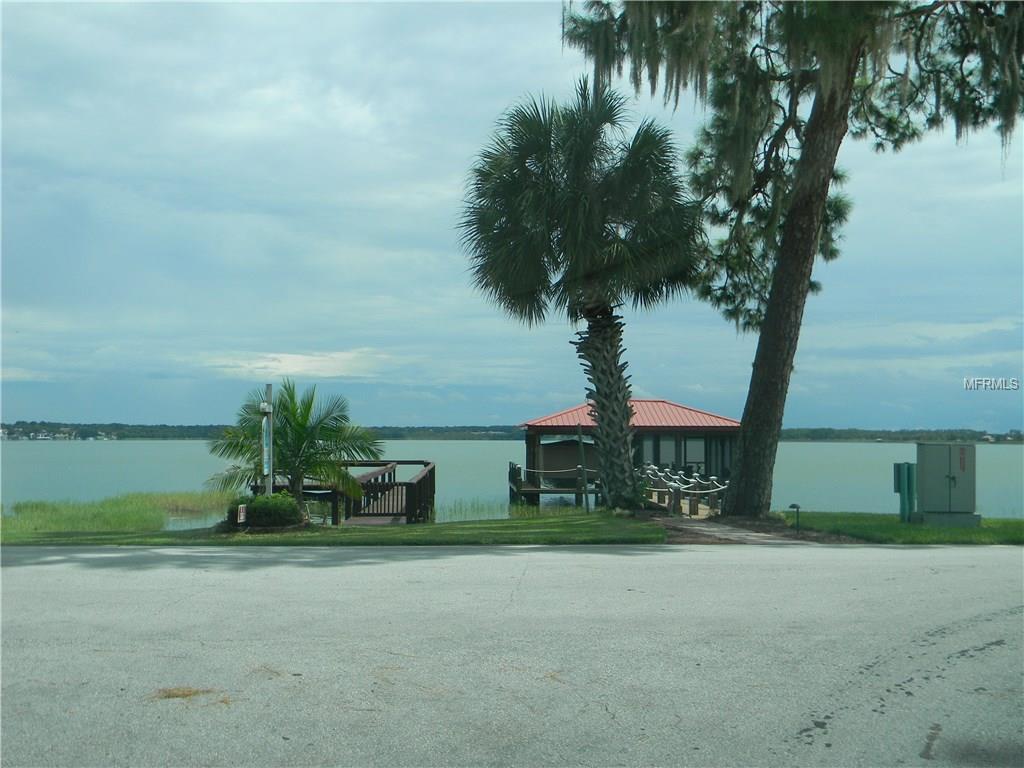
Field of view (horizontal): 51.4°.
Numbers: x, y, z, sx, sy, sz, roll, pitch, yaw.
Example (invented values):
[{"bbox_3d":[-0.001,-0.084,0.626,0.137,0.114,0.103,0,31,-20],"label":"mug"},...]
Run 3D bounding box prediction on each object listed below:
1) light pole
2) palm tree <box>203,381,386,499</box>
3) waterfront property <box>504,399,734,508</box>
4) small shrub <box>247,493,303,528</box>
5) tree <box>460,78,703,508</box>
[{"bbox_3d":[-3.959,1.108,17.166,0.190,2.210,0.180,0,-3,0],"label":"light pole"},{"bbox_3d":[-3.596,1.052,17.569,2.900,2.300,2.800,0,-3,0],"label":"palm tree"},{"bbox_3d":[4.847,2.813,44.916,9.800,4.400,7.300,0,-3,0],"label":"waterfront property"},{"bbox_3d":[-3.826,2.004,16.921,0.950,0.580,0.850,0,-3,0],"label":"small shrub"},{"bbox_3d":[1.307,-1.668,20.109,4.500,8.100,4.400,0,-3,0],"label":"tree"}]

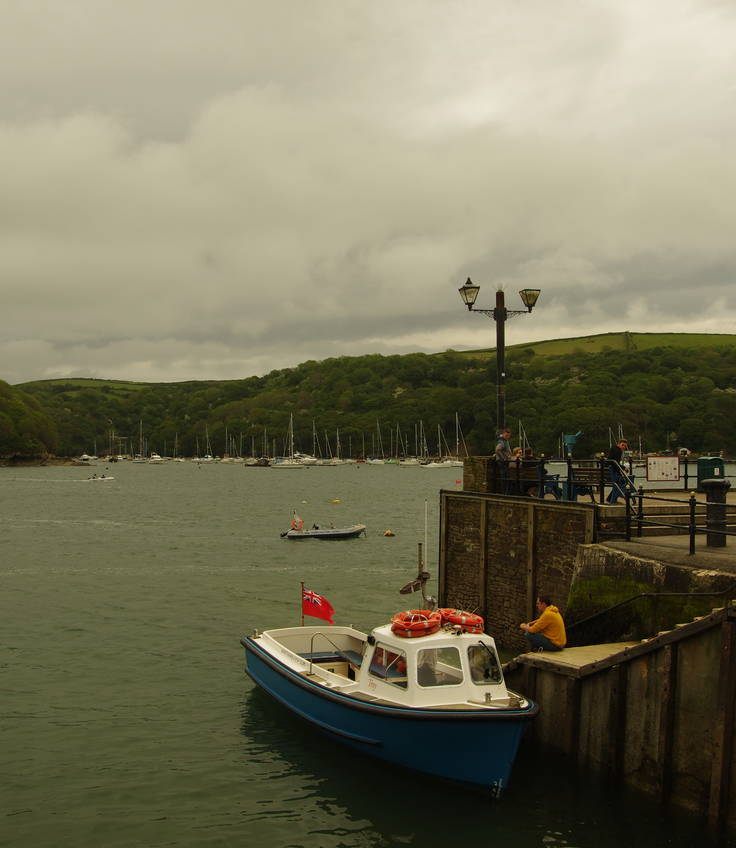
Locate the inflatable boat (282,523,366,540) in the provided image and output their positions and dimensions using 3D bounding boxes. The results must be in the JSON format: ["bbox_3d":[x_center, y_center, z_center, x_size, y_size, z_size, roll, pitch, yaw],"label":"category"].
[{"bbox_3d":[-2.171,5.301,47.689,4.200,0.800,1.700,0,-1,-5],"label":"inflatable boat"}]

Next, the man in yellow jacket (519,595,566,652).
[{"bbox_3d":[2.696,3.121,14.725,0.720,0.950,0.500,0,-2,18],"label":"man in yellow jacket"}]

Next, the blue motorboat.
[{"bbox_3d":[0.422,3.883,15.333,2.500,2.150,7.200,1,-2,-29],"label":"blue motorboat"}]

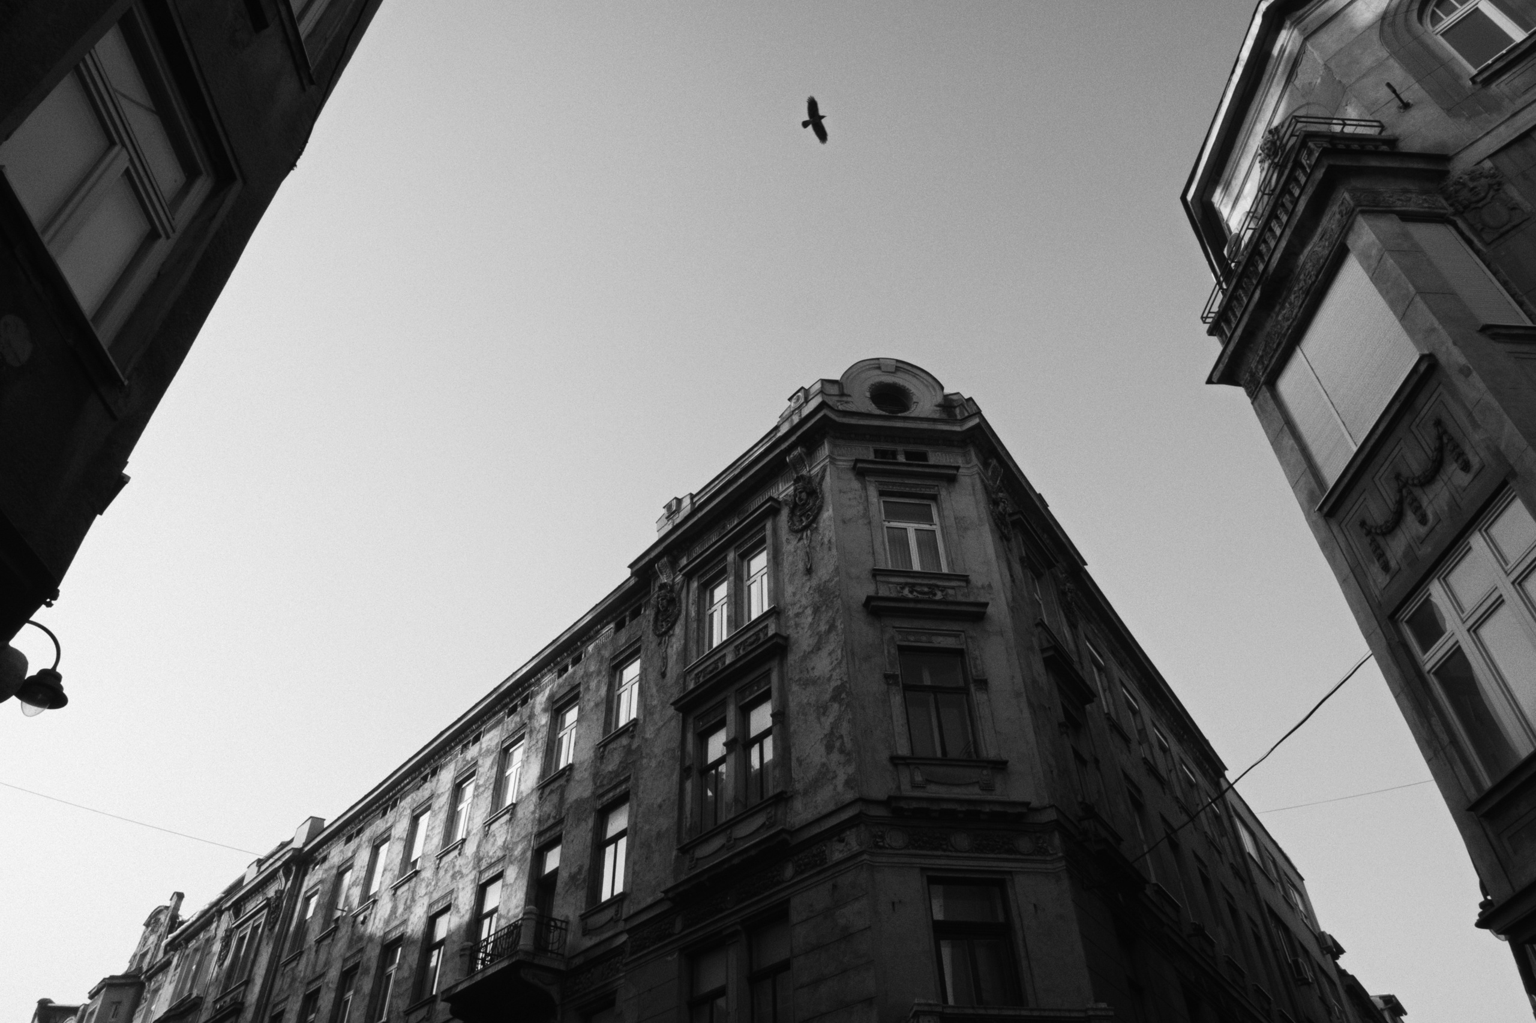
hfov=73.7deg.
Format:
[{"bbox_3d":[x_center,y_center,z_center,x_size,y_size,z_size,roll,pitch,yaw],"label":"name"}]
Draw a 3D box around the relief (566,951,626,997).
[{"bbox_3d":[-3.450,9.095,20.186,0.153,0.367,2.035,29,-50,-30],"label":"relief"}]

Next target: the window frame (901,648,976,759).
[{"bbox_3d":[3.079,3.526,18.636,1.240,2.260,0.200,4,-42,-6],"label":"window frame"}]

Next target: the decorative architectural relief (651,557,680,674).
[{"bbox_3d":[-2.359,2.428,23.612,0.367,2.968,0.933,29,-50,-30],"label":"decorative architectural relief"}]

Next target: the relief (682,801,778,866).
[{"bbox_3d":[-0.685,6.086,19.059,0.200,0.460,2.650,29,-50,-30],"label":"relief"}]

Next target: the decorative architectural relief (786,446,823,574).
[{"bbox_3d":[0.701,0.004,20.973,0.367,2.968,0.964,29,-50,-30],"label":"decorative architectural relief"}]

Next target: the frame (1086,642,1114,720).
[{"bbox_3d":[8.169,4.385,25.317,0.220,1.940,1.300,-24,-47,24],"label":"frame"}]

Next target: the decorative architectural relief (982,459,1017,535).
[{"bbox_3d":[5.191,-0.234,22.725,0.350,2.050,1.100,-24,-47,24],"label":"decorative architectural relief"}]

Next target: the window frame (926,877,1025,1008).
[{"bbox_3d":[3.025,6.388,15.185,1.193,1.836,0.184,4,-42,-6],"label":"window frame"}]

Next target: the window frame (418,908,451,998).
[{"bbox_3d":[-8.746,11.754,27.095,0.220,2.240,1.250,29,-50,-30],"label":"window frame"}]

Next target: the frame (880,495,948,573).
[{"bbox_3d":[2.869,0.507,20.439,1.132,1.943,0.168,4,-42,-6],"label":"frame"}]

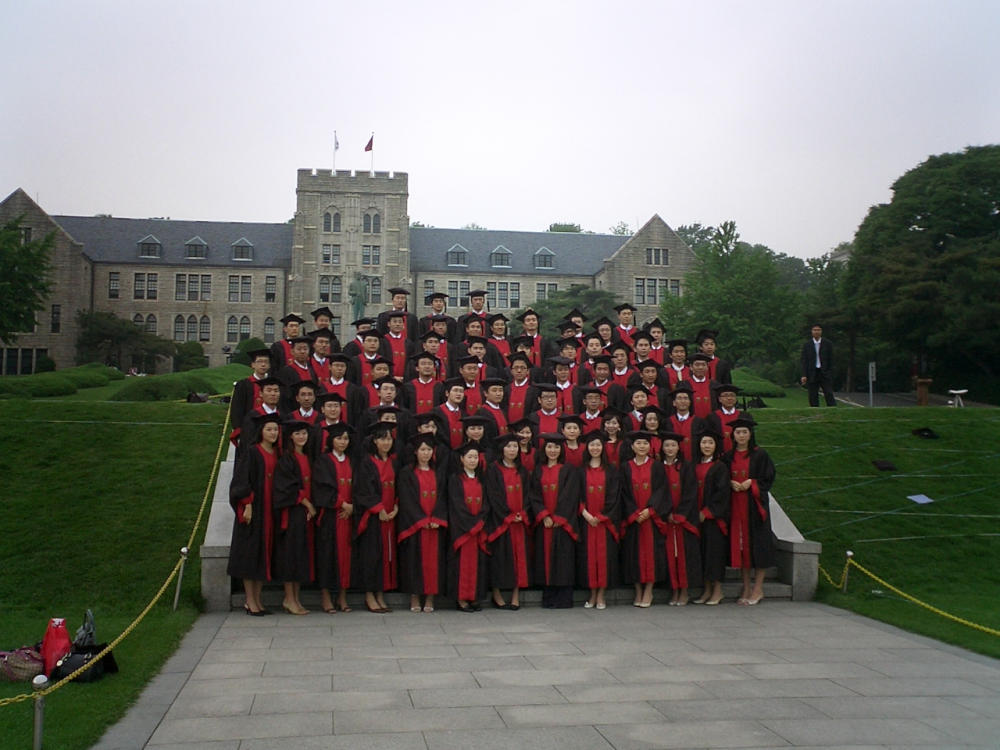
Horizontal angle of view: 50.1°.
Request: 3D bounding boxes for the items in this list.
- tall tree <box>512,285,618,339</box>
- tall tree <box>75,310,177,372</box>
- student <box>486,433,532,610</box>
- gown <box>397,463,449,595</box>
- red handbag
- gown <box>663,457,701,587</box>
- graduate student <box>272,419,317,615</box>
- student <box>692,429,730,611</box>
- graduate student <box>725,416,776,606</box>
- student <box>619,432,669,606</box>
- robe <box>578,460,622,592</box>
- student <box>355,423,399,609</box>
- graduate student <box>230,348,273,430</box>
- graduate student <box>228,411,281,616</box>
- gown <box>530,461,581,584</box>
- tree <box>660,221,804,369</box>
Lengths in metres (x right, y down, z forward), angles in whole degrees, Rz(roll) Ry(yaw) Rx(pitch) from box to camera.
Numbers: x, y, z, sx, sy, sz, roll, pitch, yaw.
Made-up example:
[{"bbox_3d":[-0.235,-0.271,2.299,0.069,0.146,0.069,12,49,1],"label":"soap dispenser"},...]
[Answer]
[{"bbox_3d":[4.412,-2.964,71.776,8.000,6.279,7.000,1,-4,-9],"label":"tall tree"},{"bbox_3d":[-28.653,-2.589,81.828,8.200,4.808,7.000,1,-4,-9],"label":"tall tree"},{"bbox_3d":[0.091,1.386,10.185,0.460,1.655,0.350,2,-5,-20],"label":"student"},{"bbox_3d":[-0.735,1.447,10.092,0.520,1.237,0.380,1,-4,-13],"label":"gown"},{"bbox_3d":[-2.879,1.768,6.955,0.220,0.362,0.150,2,-5,-20],"label":"red handbag"},{"bbox_3d":[1.790,1.484,10.528,0.480,1.261,0.360,-2,-5,29],"label":"gown"},{"bbox_3d":[-1.904,1.314,10.004,0.420,1.795,0.480,-3,-5,34],"label":"graduate student"},{"bbox_3d":[2.091,1.409,10.567,0.360,1.698,0.450,4,-6,-40],"label":"student"},{"bbox_3d":[2.469,1.344,10.587,0.520,1.845,0.400,-3,-5,35],"label":"graduate student"},{"bbox_3d":[1.406,1.379,10.341,0.490,1.681,0.380,-1,-4,12],"label":"student"},{"bbox_3d":[0.949,1.449,10.258,0.460,1.195,0.350,0,-4,2],"label":"robe"},{"bbox_3d":[-1.158,1.329,10.026,0.470,1.728,0.360,4,-5,-37],"label":"student"},{"bbox_3d":[-2.729,0.617,11.932,0.520,1.790,0.360,2,-5,-18],"label":"graduate student"},{"bbox_3d":[-2.270,1.257,9.818,0.440,1.861,0.500,-4,-5,42],"label":"graduate student"},{"bbox_3d":[0.528,1.452,10.368,0.520,1.184,0.360,-1,-4,13],"label":"gown"},{"bbox_3d":[9.136,-2.967,42.000,5.600,6.200,5.400,0,-4,0],"label":"tree"}]

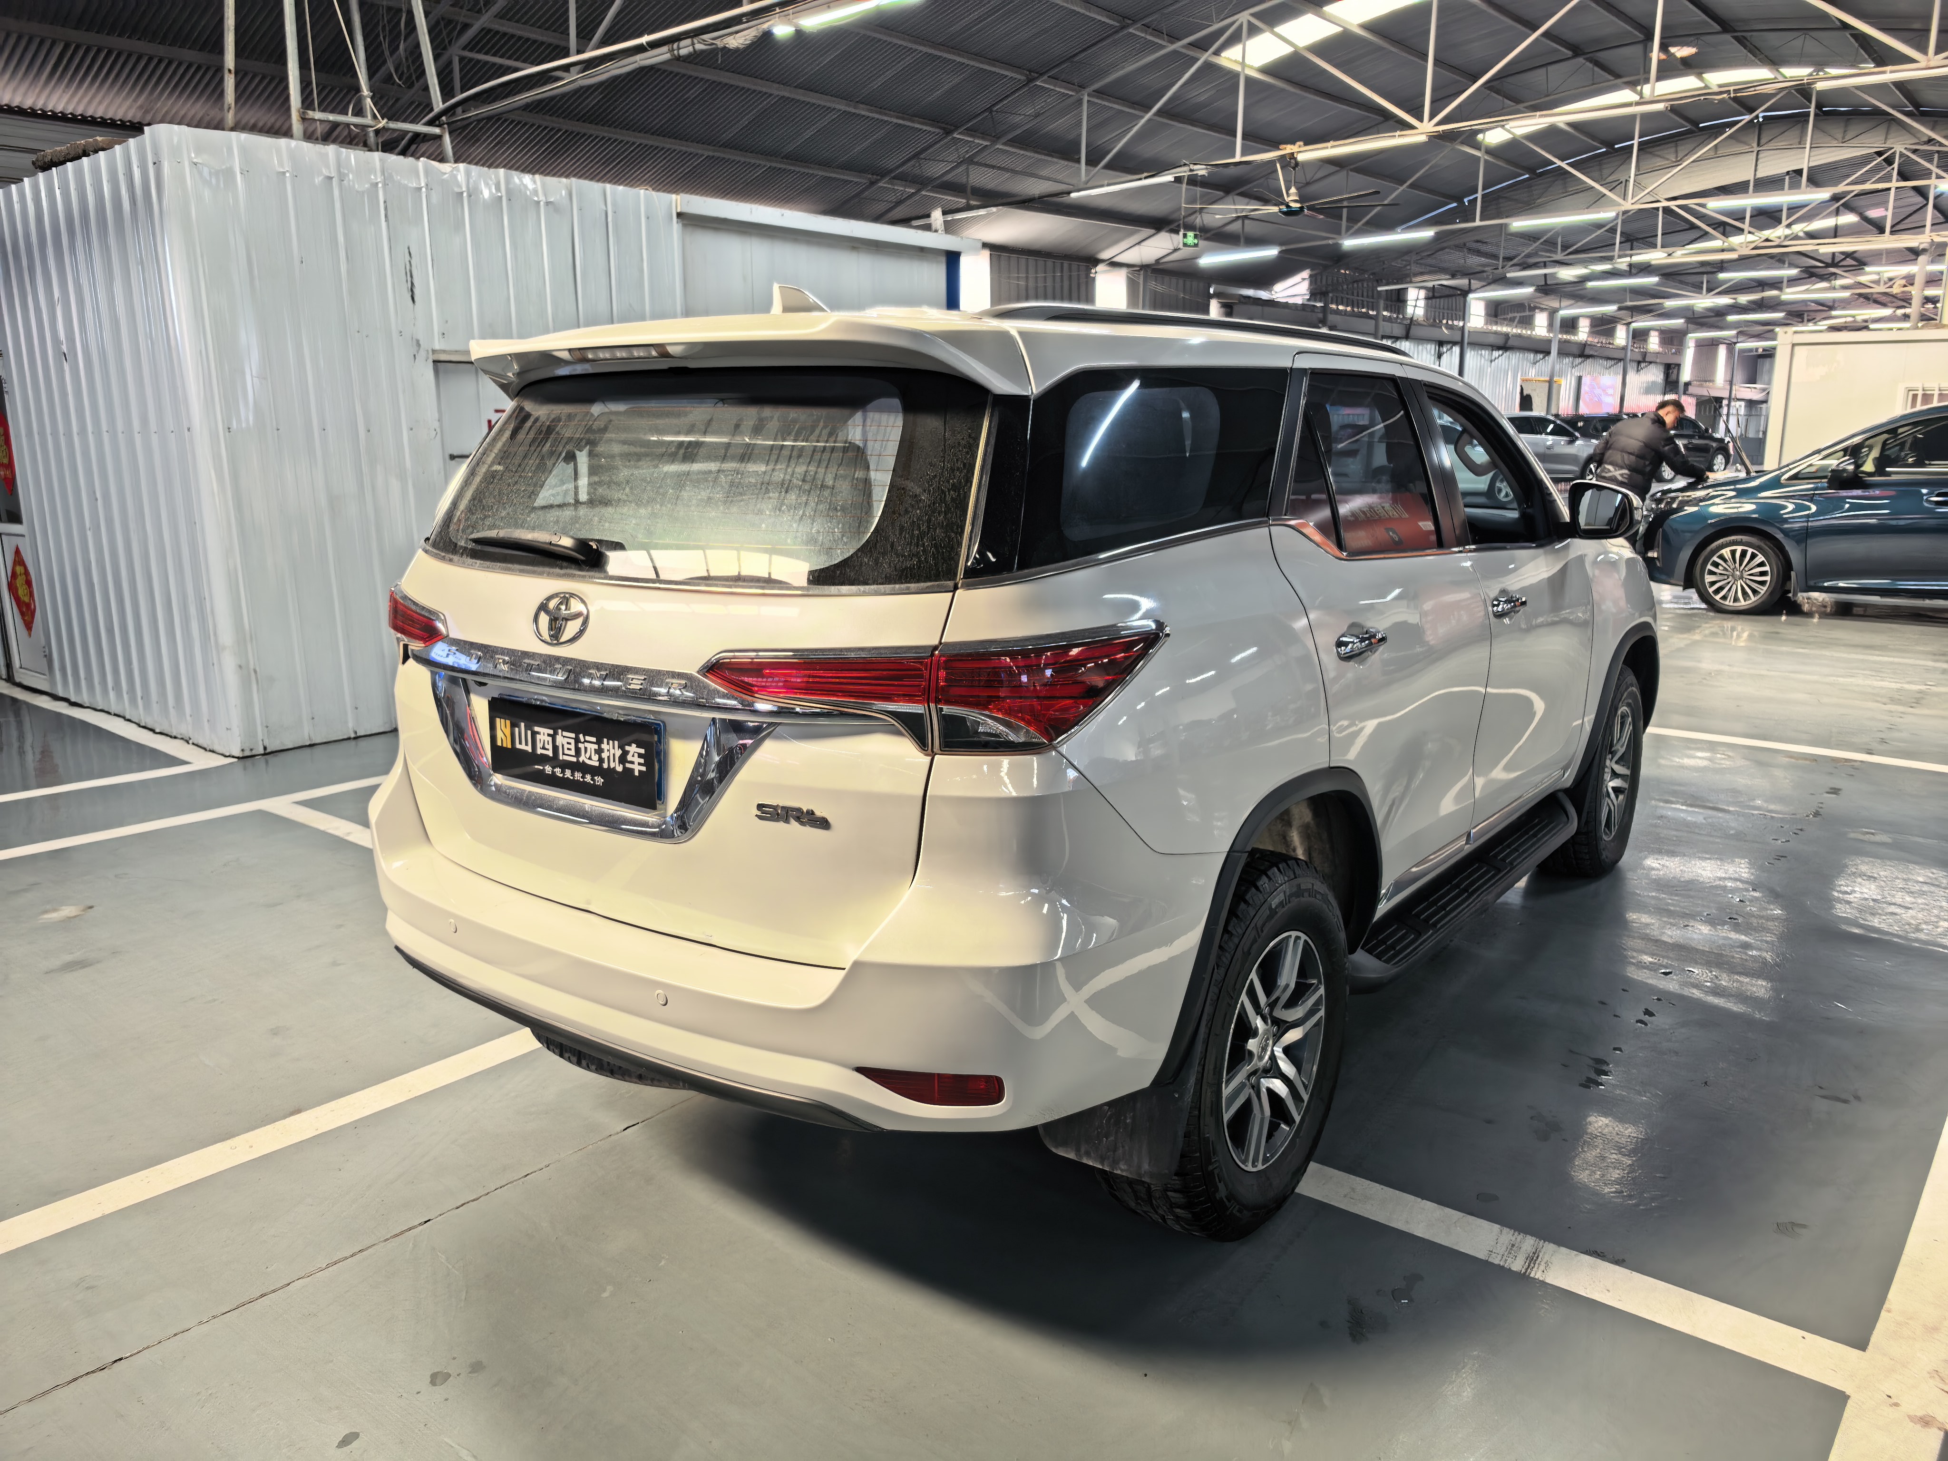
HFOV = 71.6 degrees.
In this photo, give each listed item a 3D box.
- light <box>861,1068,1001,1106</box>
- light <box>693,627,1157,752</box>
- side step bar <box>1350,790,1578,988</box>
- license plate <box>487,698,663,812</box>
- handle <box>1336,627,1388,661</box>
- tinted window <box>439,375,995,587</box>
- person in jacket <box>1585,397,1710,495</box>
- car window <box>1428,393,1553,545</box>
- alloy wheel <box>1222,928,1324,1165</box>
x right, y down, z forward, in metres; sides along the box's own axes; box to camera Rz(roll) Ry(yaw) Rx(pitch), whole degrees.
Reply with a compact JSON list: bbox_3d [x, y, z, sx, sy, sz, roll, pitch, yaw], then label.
[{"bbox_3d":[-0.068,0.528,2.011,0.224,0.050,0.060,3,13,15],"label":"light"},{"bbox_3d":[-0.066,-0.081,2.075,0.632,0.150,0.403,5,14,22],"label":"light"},{"bbox_3d":[1.308,0.399,3.624,0.200,0.100,1.600,9,16,37],"label":"side step bar"},{"bbox_3d":[-0.685,0.035,2.287,0.450,0.142,0.020,9,12,37],"label":"license plate"},{"bbox_3d":[0.764,-0.172,2.664,0.050,0.047,0.220,9,16,37],"label":"handle"},{"bbox_3d":[-0.563,-0.429,2.349,1.380,0.415,0.125,9,-23,37],"label":"tinted window"},{"bbox_3d":[6.047,-2.034,12.100,0.850,1.800,0.620,-4,13,-17],"label":"person in jacket"},{"bbox_3d":[1.408,-0.711,3.675,0.050,0.431,0.786,-12,2,39],"label":"car window"},{"bbox_3d":[0.532,0.620,2.708,0.190,0.475,0.475,9,16,37],"label":"alloy wheel"}]

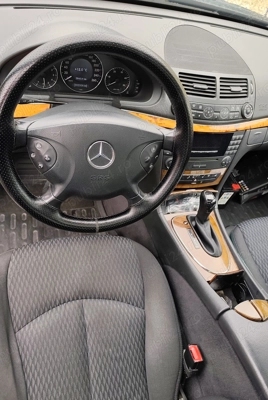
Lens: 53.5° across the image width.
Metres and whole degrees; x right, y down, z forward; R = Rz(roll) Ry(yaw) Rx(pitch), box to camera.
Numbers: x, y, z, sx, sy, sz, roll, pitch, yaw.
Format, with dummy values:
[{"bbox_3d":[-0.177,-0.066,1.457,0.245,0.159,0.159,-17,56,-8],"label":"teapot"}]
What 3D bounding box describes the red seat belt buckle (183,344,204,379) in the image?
[{"bbox_3d":[0.163,0.443,0.732,0.030,0.070,0.042,-3,31,-21],"label":"red seat belt buckle"}]

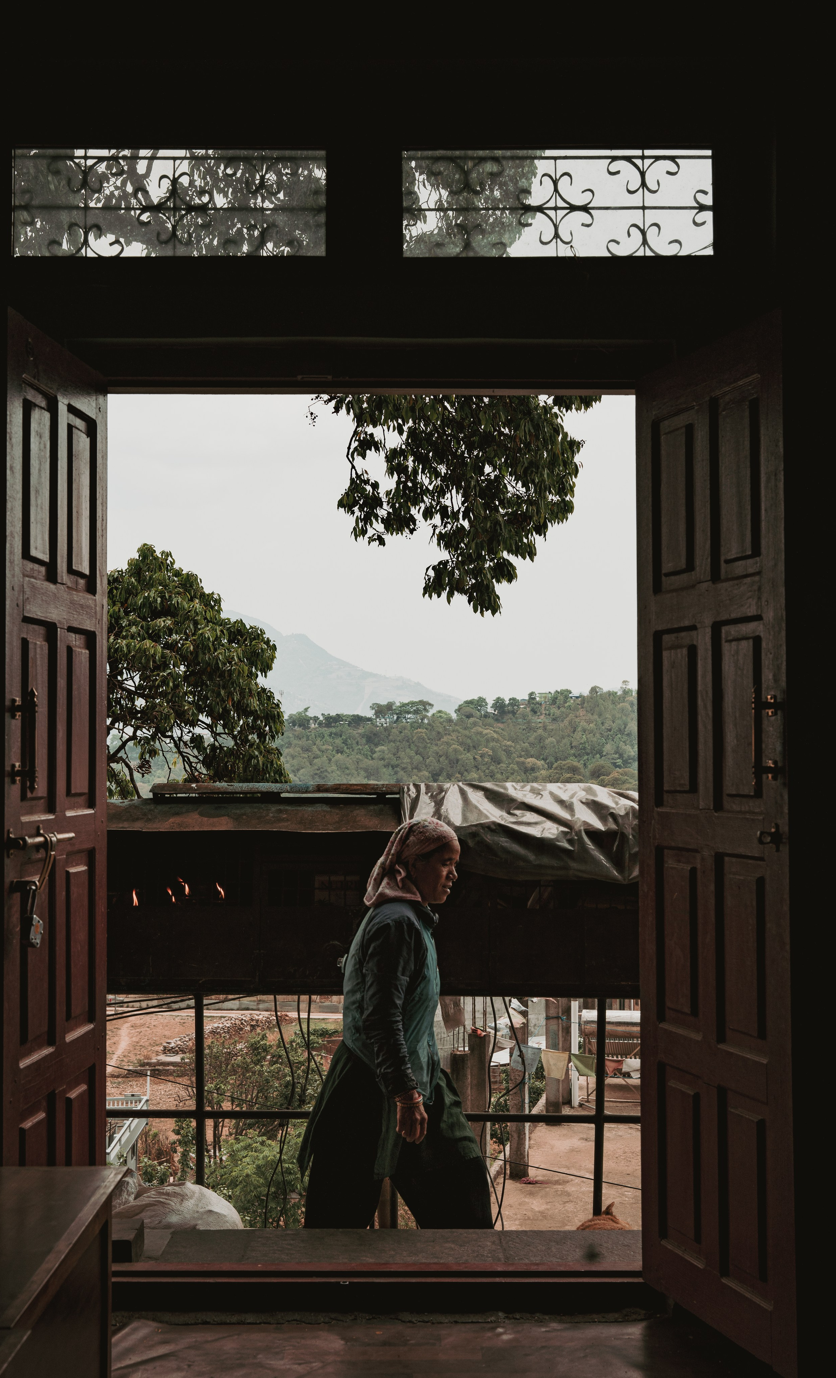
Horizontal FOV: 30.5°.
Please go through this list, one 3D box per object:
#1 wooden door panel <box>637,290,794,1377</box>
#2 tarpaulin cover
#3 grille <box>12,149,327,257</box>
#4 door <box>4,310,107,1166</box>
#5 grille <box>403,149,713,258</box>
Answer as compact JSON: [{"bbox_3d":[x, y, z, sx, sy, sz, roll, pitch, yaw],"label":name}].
[{"bbox_3d":[0.619,0.296,3.182,0.050,2.030,0.593,1,-2,-20],"label":"wooden door panel"},{"bbox_3d":[0.393,0.466,5.085,0.891,0.304,0.650,0,-2,0],"label":"tarpaulin cover"},{"bbox_3d":[-0.580,-1.133,3.568,0.744,0.266,0.025,0,-2,0],"label":"grille"},{"bbox_3d":[-0.756,0.298,3.160,0.050,2.030,0.593,0,-2,7],"label":"door"},{"bbox_3d":[0.326,-1.132,3.568,0.731,0.268,0.025,0,-2,0],"label":"grille"}]

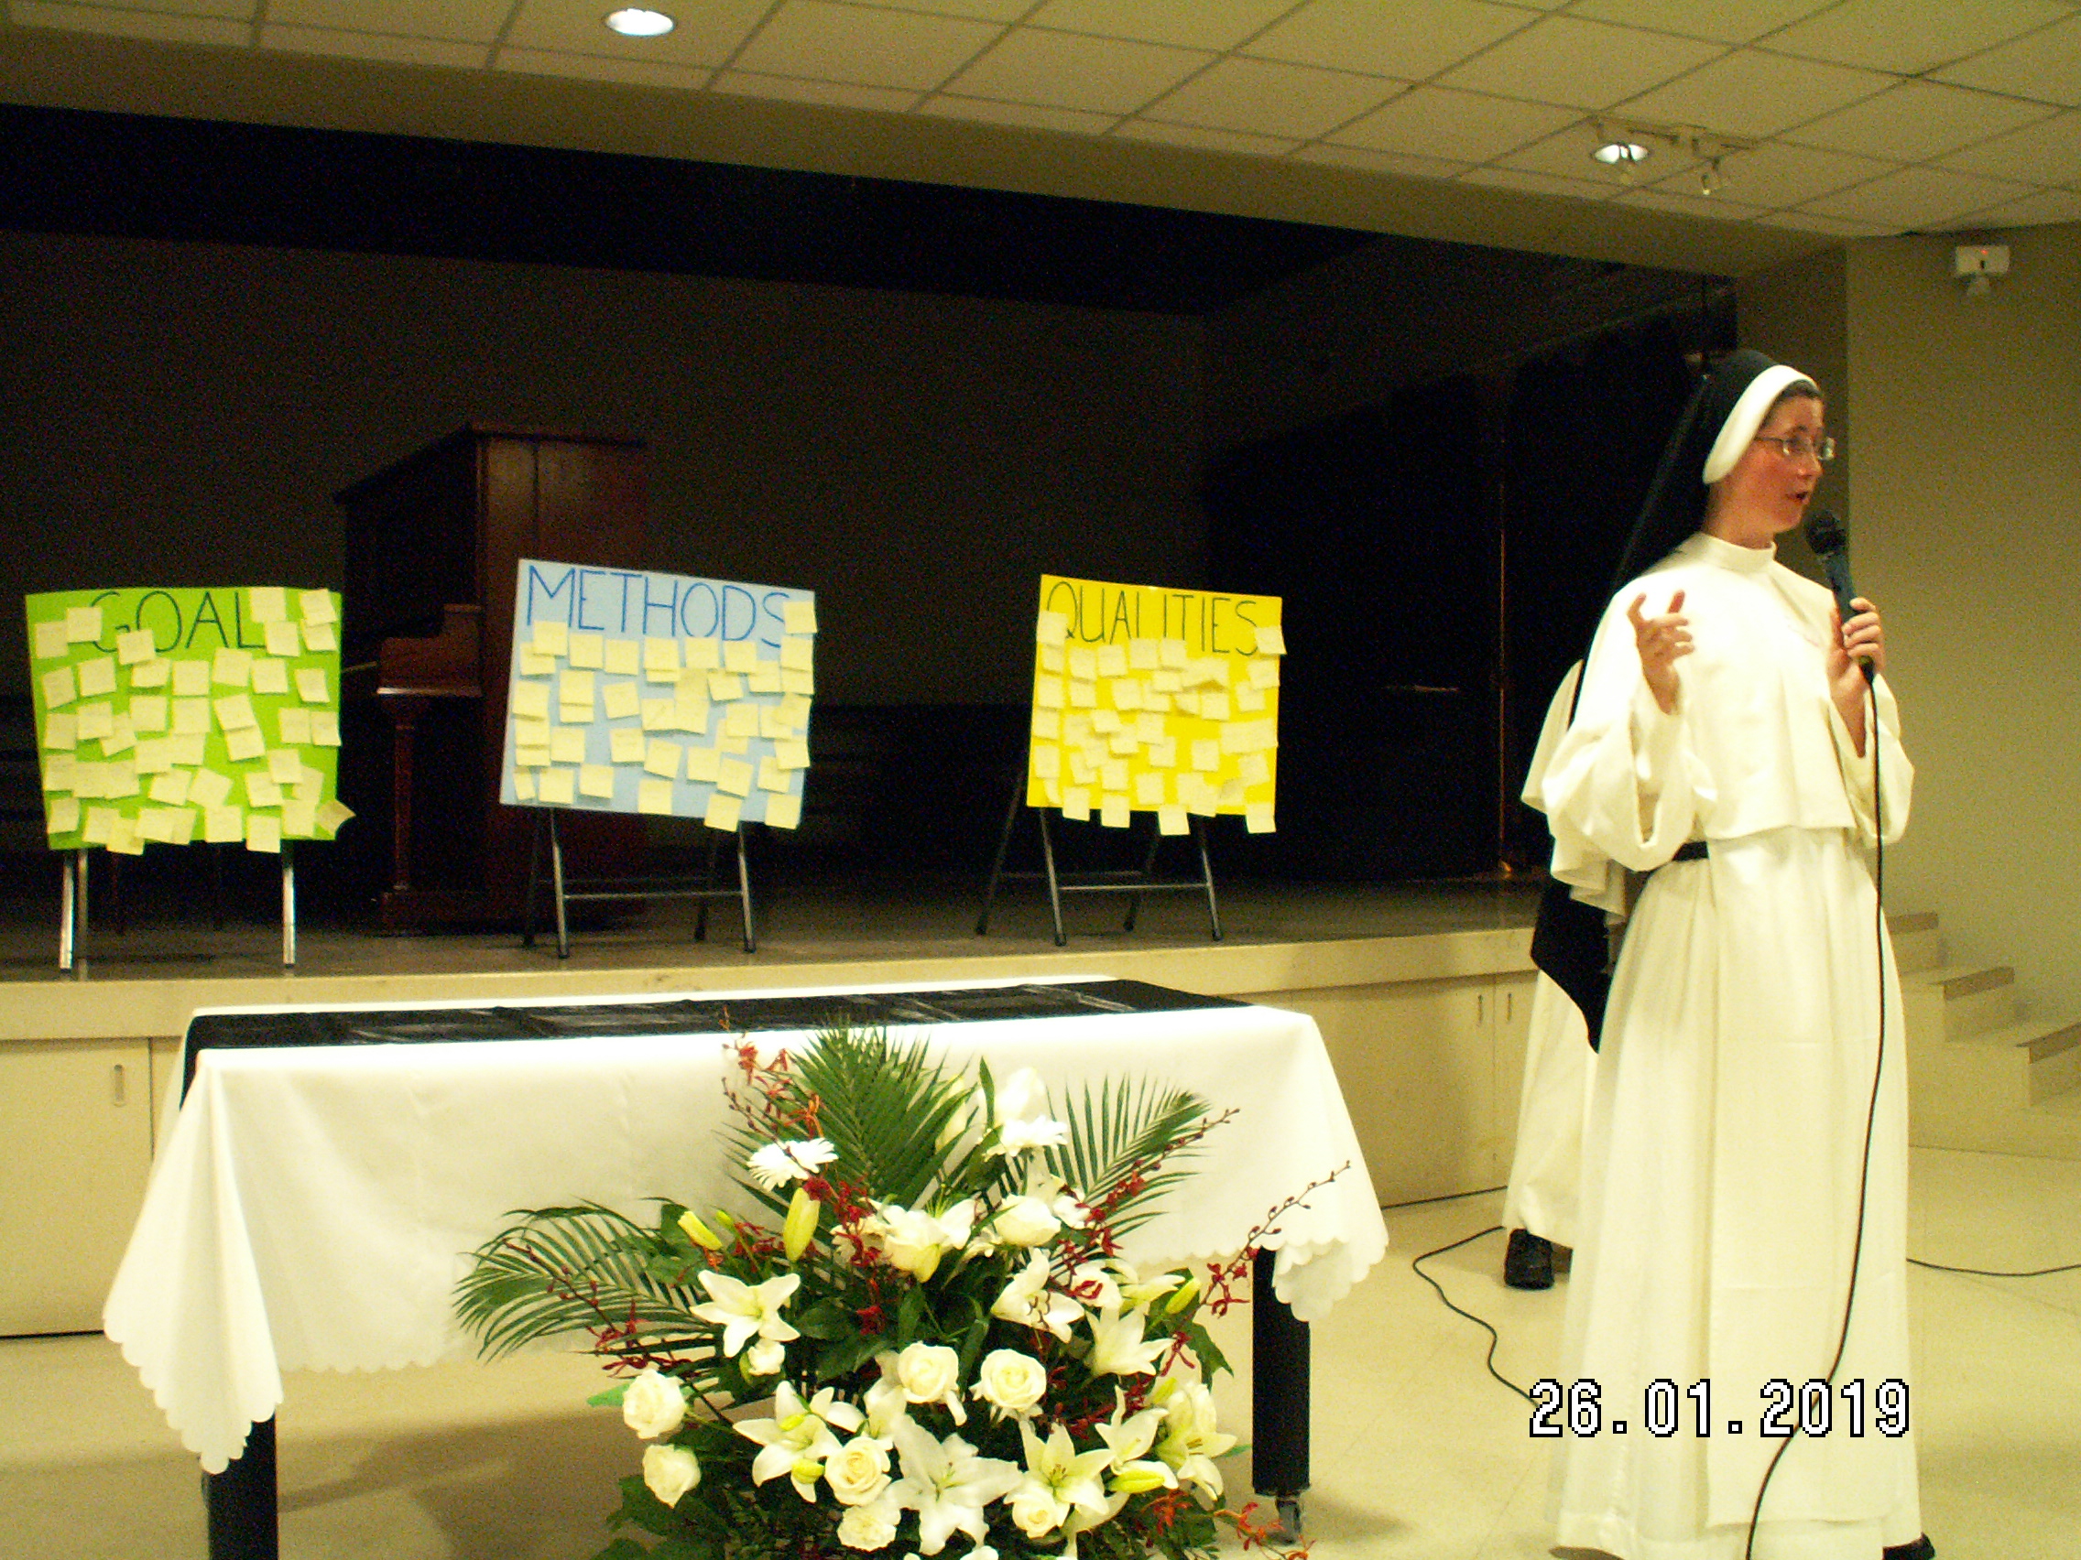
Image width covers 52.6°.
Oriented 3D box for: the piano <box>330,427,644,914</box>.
[{"bbox_3d":[-1.759,-0.272,6.068,0.700,1.310,1.530,0,1,-31],"label":"piano"}]

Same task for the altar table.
[{"bbox_3d":[-0.406,0.713,2.990,1.640,0.750,0.740,0,0,-22],"label":"altar table"}]

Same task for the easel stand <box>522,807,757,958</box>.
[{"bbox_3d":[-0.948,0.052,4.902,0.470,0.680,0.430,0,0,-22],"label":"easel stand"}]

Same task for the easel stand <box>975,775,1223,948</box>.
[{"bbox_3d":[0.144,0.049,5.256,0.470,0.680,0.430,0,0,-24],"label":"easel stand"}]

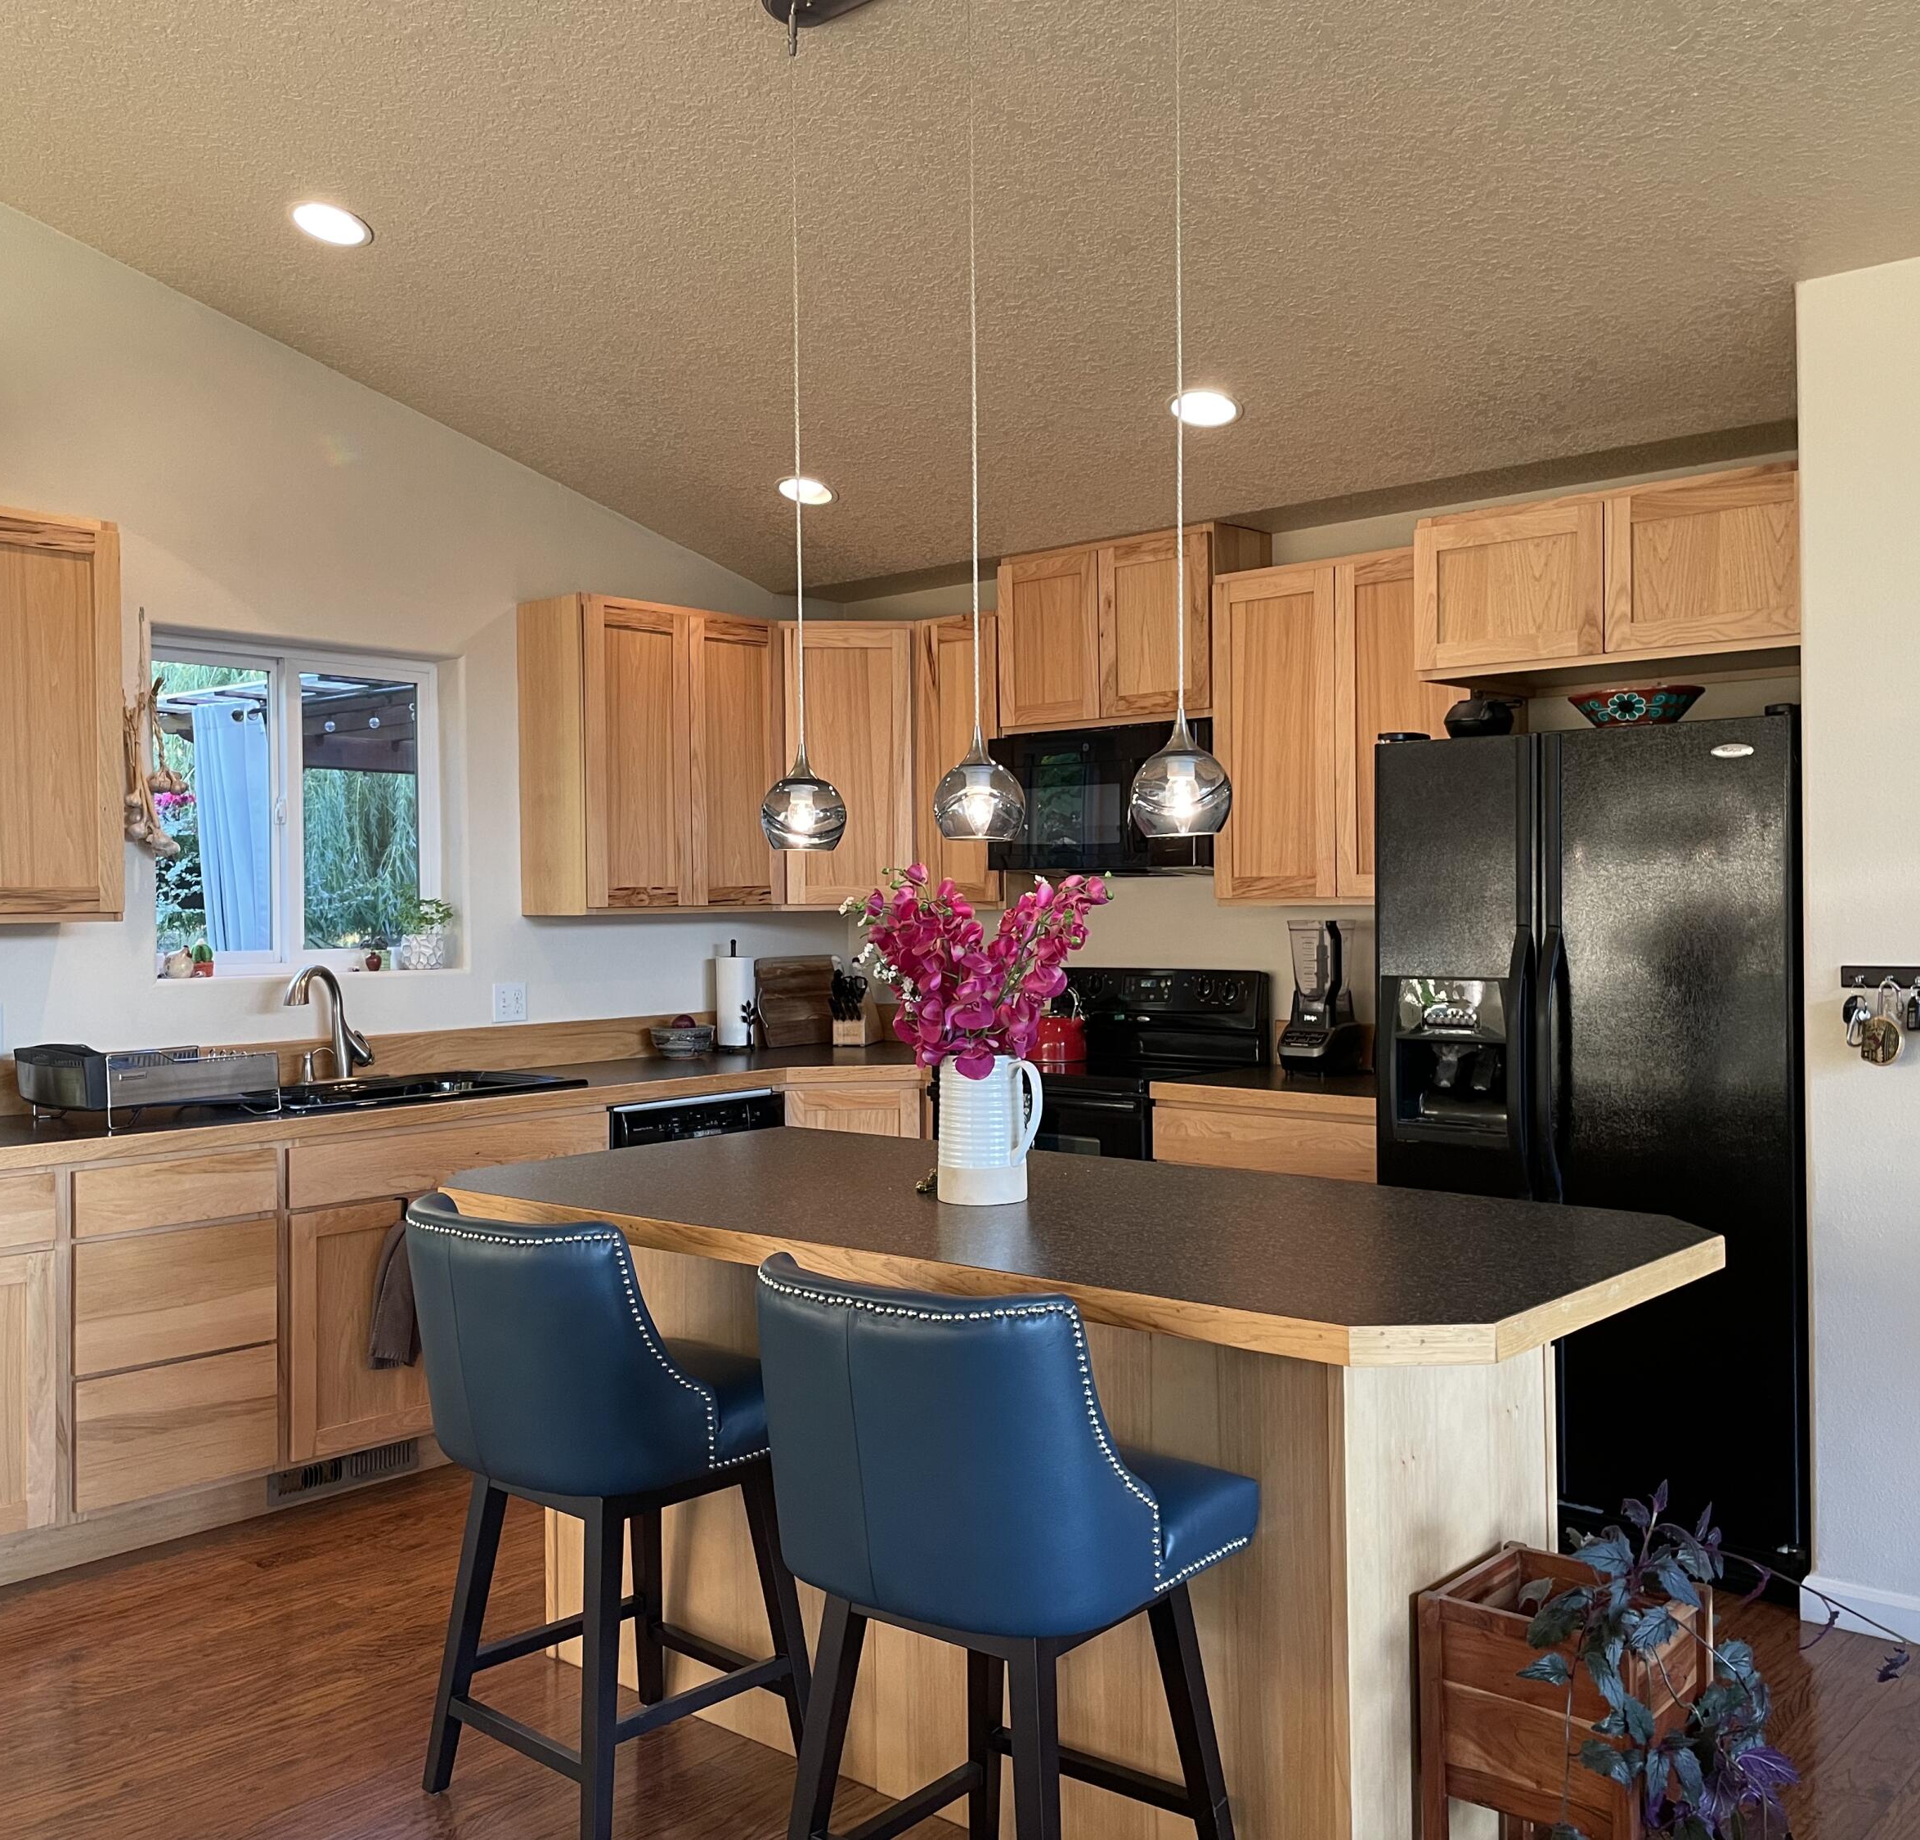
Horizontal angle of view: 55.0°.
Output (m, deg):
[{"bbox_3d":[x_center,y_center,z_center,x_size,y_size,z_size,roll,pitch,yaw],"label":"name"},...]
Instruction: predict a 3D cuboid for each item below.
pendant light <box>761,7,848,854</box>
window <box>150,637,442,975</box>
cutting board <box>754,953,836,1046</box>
[{"bbox_3d":[-0.274,-0.837,3.160,0.148,1.441,0.148,-1,1,0],"label":"pendant light"},{"bbox_3d":[-1.819,-0.295,4.998,0.080,0.885,0.900,0,1,41],"label":"window"},{"bbox_3d":[-0.541,0.276,6.166,0.035,0.290,0.330,-15,-9,41],"label":"cutting board"}]

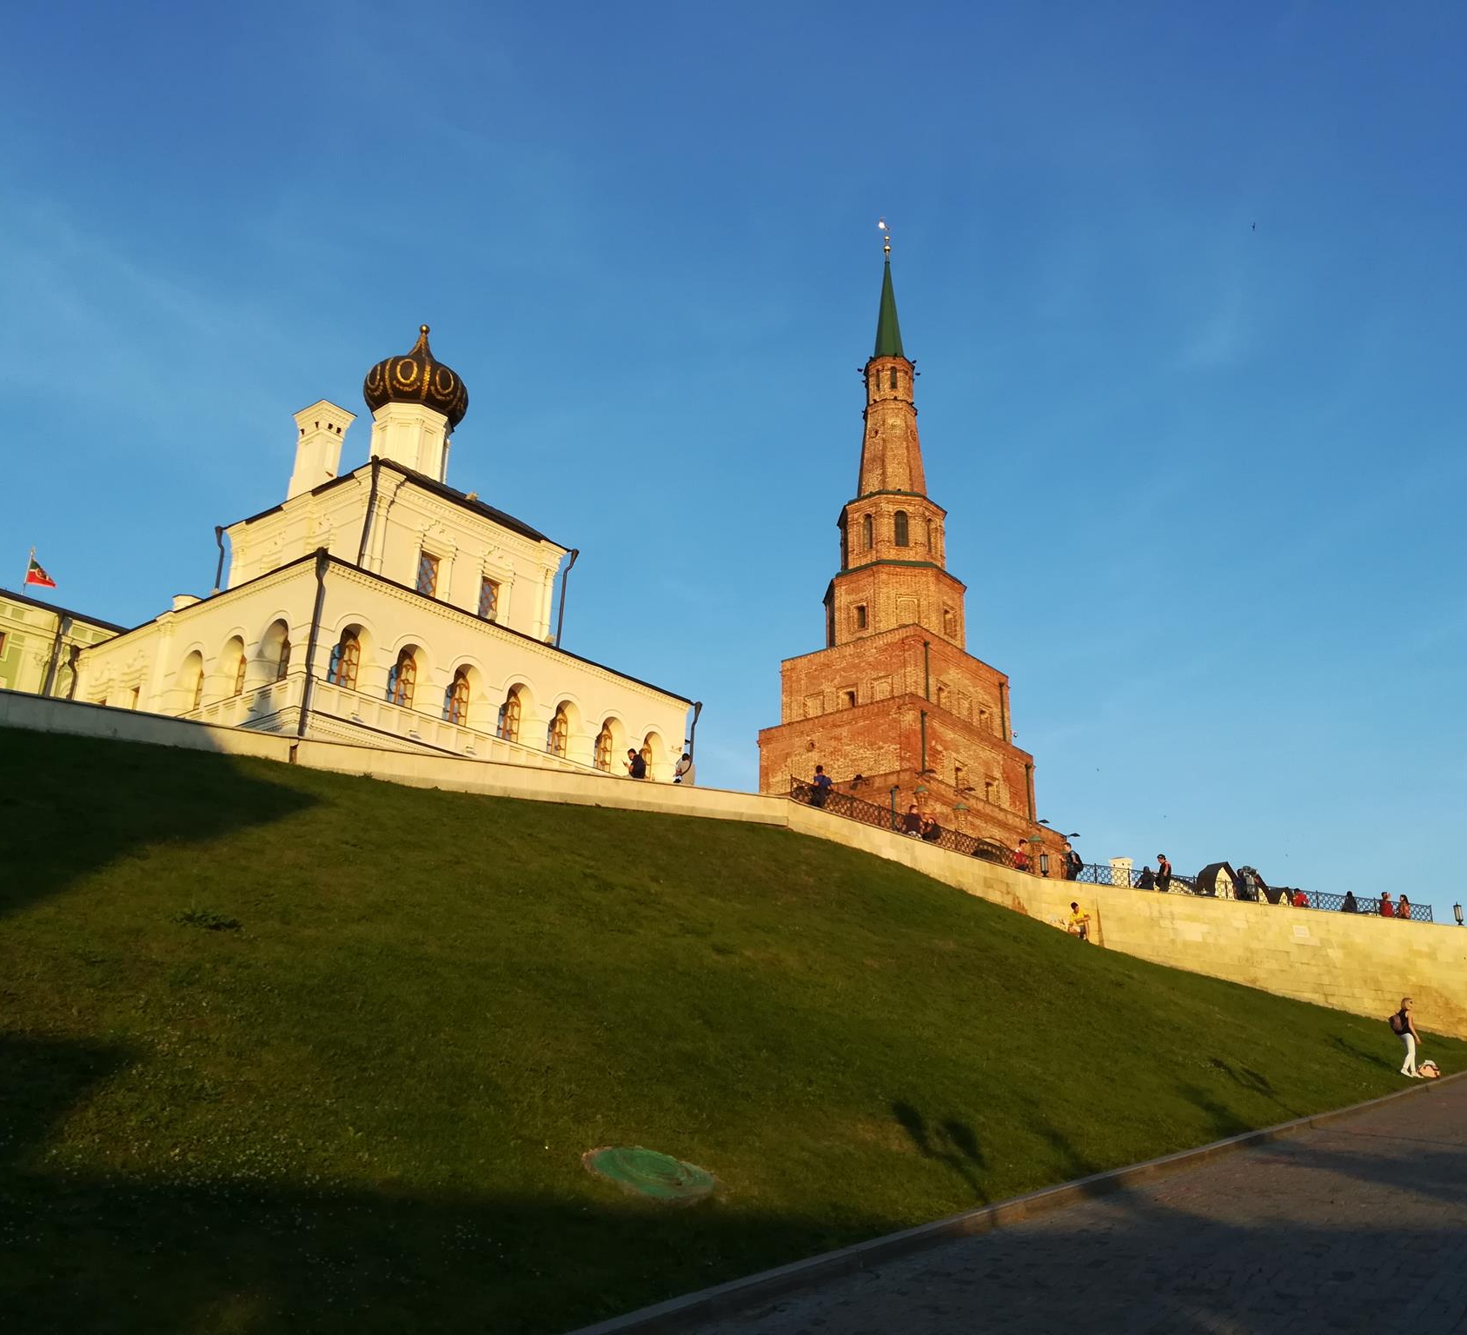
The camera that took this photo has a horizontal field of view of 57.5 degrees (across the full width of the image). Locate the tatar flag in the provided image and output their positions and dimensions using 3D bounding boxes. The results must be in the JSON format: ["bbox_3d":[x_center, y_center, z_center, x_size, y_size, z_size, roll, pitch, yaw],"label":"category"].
[{"bbox_3d":[-36.519,-5.023,70.500,1.800,1.800,0.400,11,-23,-27],"label":"tatar flag"}]

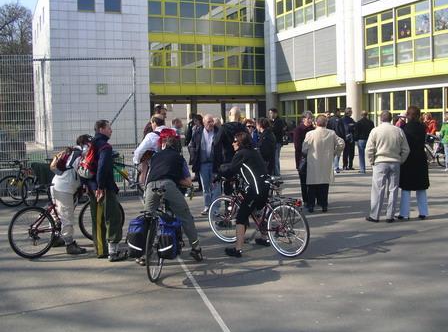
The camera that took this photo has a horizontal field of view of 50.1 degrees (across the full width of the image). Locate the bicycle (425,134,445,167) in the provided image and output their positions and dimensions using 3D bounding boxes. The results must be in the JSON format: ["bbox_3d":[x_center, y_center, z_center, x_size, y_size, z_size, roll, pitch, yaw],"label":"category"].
[{"bbox_3d":[6.618,-0.476,15.200,1.700,1.050,0.560,-1,6,-1],"label":"bicycle"}]

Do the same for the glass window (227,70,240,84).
[{"bbox_3d":[0.732,-6.409,34.775,1.067,1.089,0.100,-4,6,-22],"label":"glass window"}]

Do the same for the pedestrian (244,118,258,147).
[{"bbox_3d":[0.569,-0.145,9.900,0.480,1.640,0.320,-1,5,6],"label":"pedestrian"}]

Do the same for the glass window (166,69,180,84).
[{"bbox_3d":[-3.512,-6.170,33.064,1.079,1.131,0.100,-4,6,-22],"label":"glass window"}]

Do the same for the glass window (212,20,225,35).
[{"bbox_3d":[-0.343,-9.307,32.251,0.980,1.014,0.120,-4,7,-25],"label":"glass window"}]

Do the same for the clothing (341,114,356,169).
[{"bbox_3d":[3.562,-0.701,13.700,0.400,1.500,0.480,0,6,15],"label":"clothing"}]

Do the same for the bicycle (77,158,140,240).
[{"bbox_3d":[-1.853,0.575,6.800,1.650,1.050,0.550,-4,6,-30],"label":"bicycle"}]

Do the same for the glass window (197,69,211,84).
[{"bbox_3d":[-1.405,-6.289,33.913,1.083,1.111,0.100,-4,6,-22],"label":"glass window"}]

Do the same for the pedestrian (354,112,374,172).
[{"bbox_3d":[3.931,-0.677,13.400,0.520,1.740,0.360,-4,6,-26],"label":"pedestrian"}]

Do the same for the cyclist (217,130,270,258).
[{"bbox_3d":[0.249,0.377,6.450,0.700,1.600,0.520,2,6,31],"label":"cyclist"}]

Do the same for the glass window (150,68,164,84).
[{"bbox_3d":[-4.553,-6.108,32.738,1.003,1.128,0.100,-4,6,-24],"label":"glass window"}]

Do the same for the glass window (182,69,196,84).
[{"bbox_3d":[-2.296,-5.895,31.648,1.026,1.082,0.120,-4,7,-25],"label":"glass window"}]

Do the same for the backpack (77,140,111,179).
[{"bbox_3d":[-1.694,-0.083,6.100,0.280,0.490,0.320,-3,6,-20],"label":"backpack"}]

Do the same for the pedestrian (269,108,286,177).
[{"bbox_3d":[1.348,-0.591,12.300,0.400,1.760,0.500,-3,6,-15],"label":"pedestrian"}]

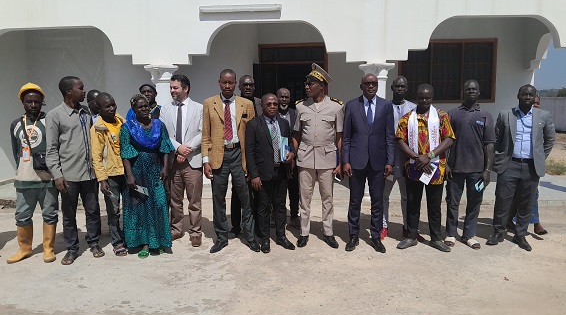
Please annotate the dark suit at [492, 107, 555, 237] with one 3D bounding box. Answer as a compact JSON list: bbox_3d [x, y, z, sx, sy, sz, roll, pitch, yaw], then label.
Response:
[{"bbox_3d":[2.549,0.166,4.525,0.575,1.386,0.360,3,6,30],"label":"dark suit"}]

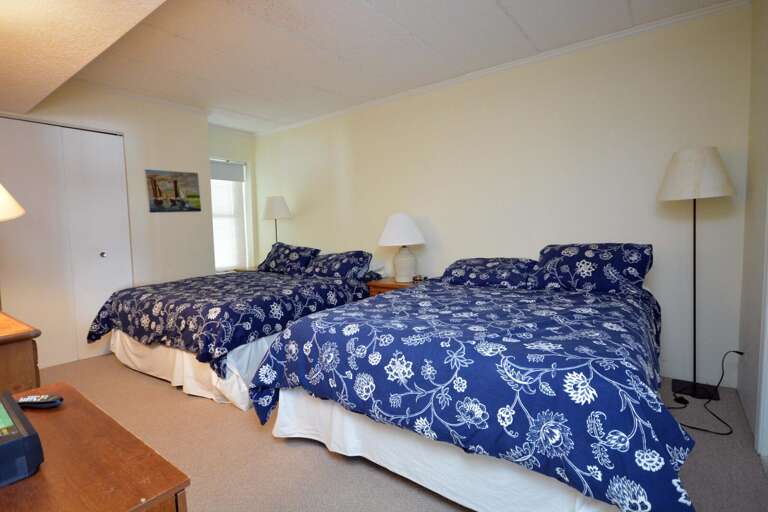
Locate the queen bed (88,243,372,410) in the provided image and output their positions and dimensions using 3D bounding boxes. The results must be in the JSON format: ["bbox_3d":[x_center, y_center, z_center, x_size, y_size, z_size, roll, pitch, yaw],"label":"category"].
[{"bbox_3d":[-1.237,0.393,3.763,1.766,0.921,2.093,2,5,37],"label":"queen bed"}]

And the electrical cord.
[{"bbox_3d":[1.882,0.745,2.239,0.353,0.289,0.665,2,5,37],"label":"electrical cord"}]

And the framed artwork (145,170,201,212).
[{"bbox_3d":[-2.164,-0.667,3.997,0.028,0.415,0.523,2,5,37],"label":"framed artwork"}]

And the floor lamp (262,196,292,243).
[{"bbox_3d":[-1.378,0.012,4.934,0.371,1.521,0.371,2,5,37],"label":"floor lamp"}]

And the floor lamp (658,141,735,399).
[{"bbox_3d":[1.936,0.111,2.422,0.384,1.526,0.371,2,5,37],"label":"floor lamp"}]

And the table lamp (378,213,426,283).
[{"bbox_3d":[0.180,-0.083,3.696,0.441,0.668,0.441,-1,4,0],"label":"table lamp"}]

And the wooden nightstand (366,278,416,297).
[{"bbox_3d":[0.232,0.539,3.695,0.578,0.570,0.447,2,5,37],"label":"wooden nightstand"}]

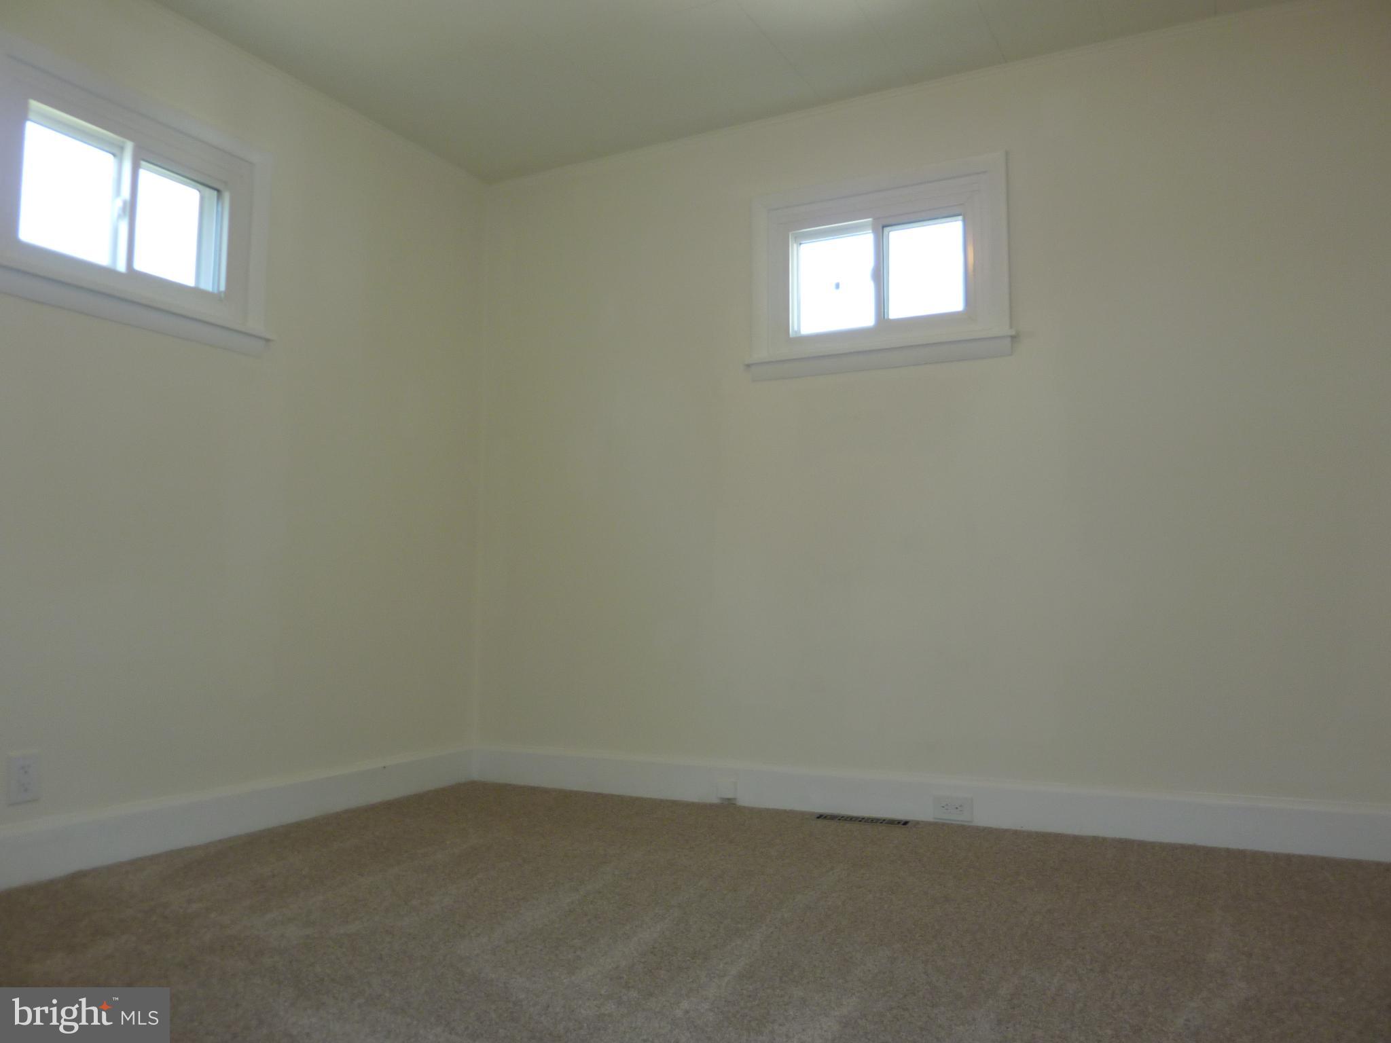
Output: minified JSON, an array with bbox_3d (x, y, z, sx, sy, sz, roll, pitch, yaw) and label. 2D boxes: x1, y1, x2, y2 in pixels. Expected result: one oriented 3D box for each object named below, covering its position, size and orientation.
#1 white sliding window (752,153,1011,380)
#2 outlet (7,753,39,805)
[{"bbox_3d":[0.549,-0.787,3.147,0.860,0.625,0.060,-3,-5,27],"label":"white sliding window"},{"bbox_3d":[-1.537,0.588,2.305,0.010,0.115,0.071,-3,-5,27],"label":"outlet"}]

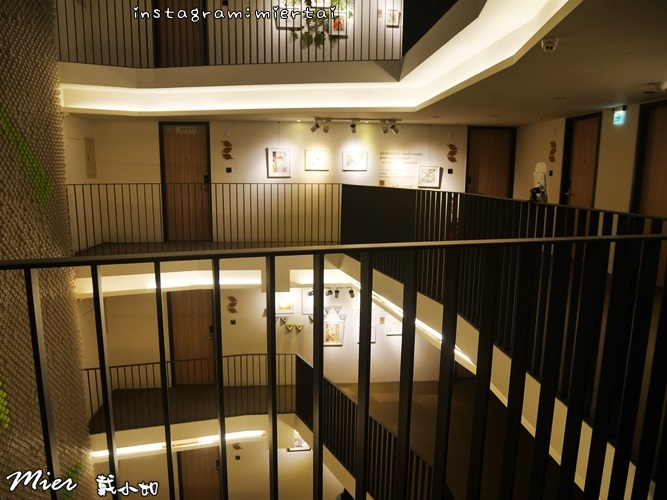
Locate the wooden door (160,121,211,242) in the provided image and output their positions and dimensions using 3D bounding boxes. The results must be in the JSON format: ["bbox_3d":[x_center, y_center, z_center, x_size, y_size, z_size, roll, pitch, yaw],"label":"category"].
[{"bbox_3d":[-2.732,-1.248,8.584,0.920,2.200,0.100,0,9,-4],"label":"wooden door"}]

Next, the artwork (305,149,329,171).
[{"bbox_3d":[-0.307,-1.670,8.620,0.439,0.389,0.040,0,9,-4],"label":"artwork"}]

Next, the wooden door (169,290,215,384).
[{"bbox_3d":[-2.748,1.620,9.022,0.920,2.200,0.100,0,9,-4],"label":"wooden door"}]

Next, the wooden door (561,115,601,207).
[{"bbox_3d":[3.868,-0.994,7.291,0.100,2.200,0.920,0,9,-5],"label":"wooden door"}]

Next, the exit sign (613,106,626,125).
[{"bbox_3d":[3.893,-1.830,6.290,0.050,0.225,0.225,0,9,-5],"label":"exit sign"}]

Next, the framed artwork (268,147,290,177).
[{"bbox_3d":[-1.004,-1.617,8.585,0.404,0.534,0.040,0,9,-4],"label":"framed artwork"}]

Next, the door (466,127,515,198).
[{"bbox_3d":[3.002,-1.253,8.942,0.930,2.200,0.100,0,9,-4],"label":"door"}]

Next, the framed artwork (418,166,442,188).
[{"bbox_3d":[1.827,-1.384,8.798,0.397,0.416,0.040,0,9,-4],"label":"framed artwork"}]

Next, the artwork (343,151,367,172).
[{"bbox_3d":[0.399,-1.665,8.665,0.468,0.375,0.040,0,9,-4],"label":"artwork"}]

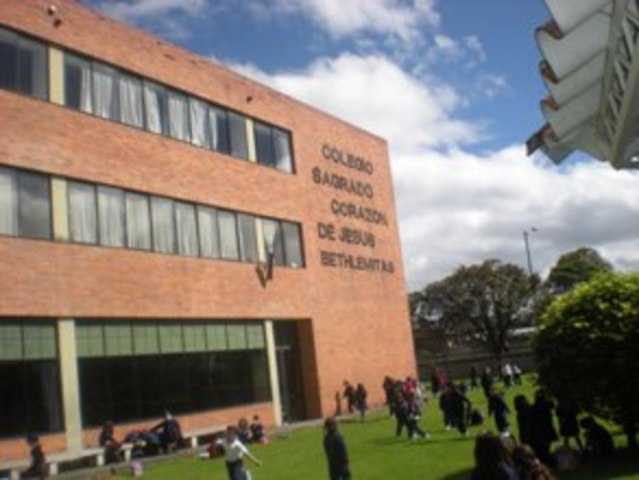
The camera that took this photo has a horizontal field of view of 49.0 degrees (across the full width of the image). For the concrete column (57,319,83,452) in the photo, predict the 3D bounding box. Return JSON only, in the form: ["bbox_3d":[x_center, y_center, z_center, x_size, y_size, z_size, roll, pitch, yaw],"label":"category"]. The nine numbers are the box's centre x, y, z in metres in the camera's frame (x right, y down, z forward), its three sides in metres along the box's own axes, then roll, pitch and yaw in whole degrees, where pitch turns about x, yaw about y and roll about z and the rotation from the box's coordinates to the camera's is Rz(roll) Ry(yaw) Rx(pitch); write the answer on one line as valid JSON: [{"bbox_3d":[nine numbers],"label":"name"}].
[{"bbox_3d":[-6.559,3.966,18.177,0.440,3.755,0.470,-13,-13,33],"label":"concrete column"}]

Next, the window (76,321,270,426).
[{"bbox_3d":[-4.057,3.915,21.727,0.140,2.837,7.936,-13,-13,33],"label":"window"}]

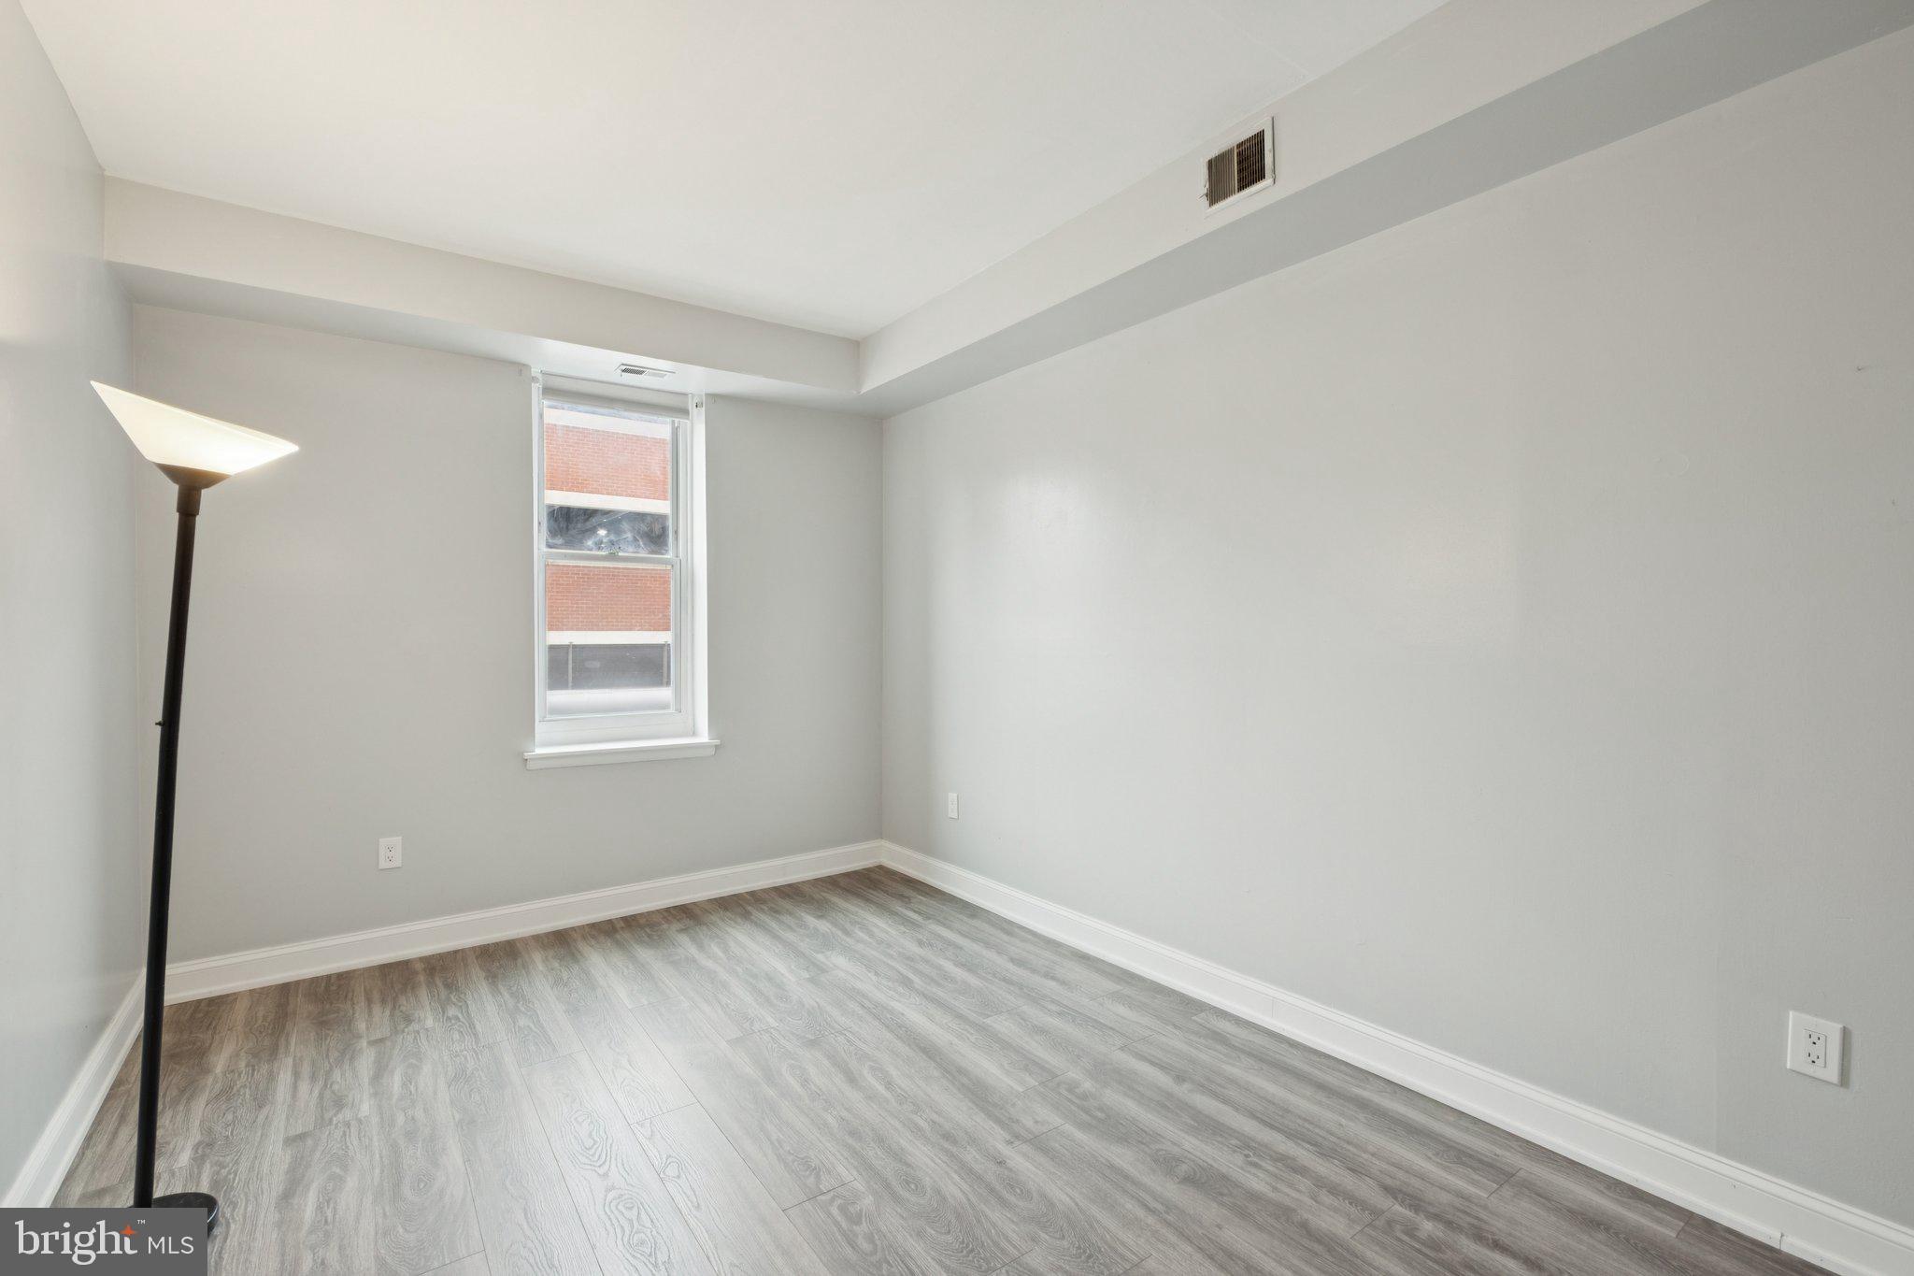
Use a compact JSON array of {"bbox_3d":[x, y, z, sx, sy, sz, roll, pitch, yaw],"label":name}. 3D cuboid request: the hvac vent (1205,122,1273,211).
[{"bbox_3d":[0.805,-1.348,2.293,0.020,0.190,0.230,-1,1,-38],"label":"hvac vent"}]

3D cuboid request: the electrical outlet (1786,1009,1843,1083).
[{"bbox_3d":[1.796,0.859,1.668,0.008,0.123,0.079,-1,1,-38],"label":"electrical outlet"}]

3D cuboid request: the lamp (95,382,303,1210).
[{"bbox_3d":[-1.695,0.405,1.765,0.350,1.850,0.340,-1,1,-44],"label":"lamp"}]

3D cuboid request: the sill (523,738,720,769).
[{"bbox_3d":[-1.602,0.555,3.861,0.858,0.077,0.200,-1,1,-34],"label":"sill"}]

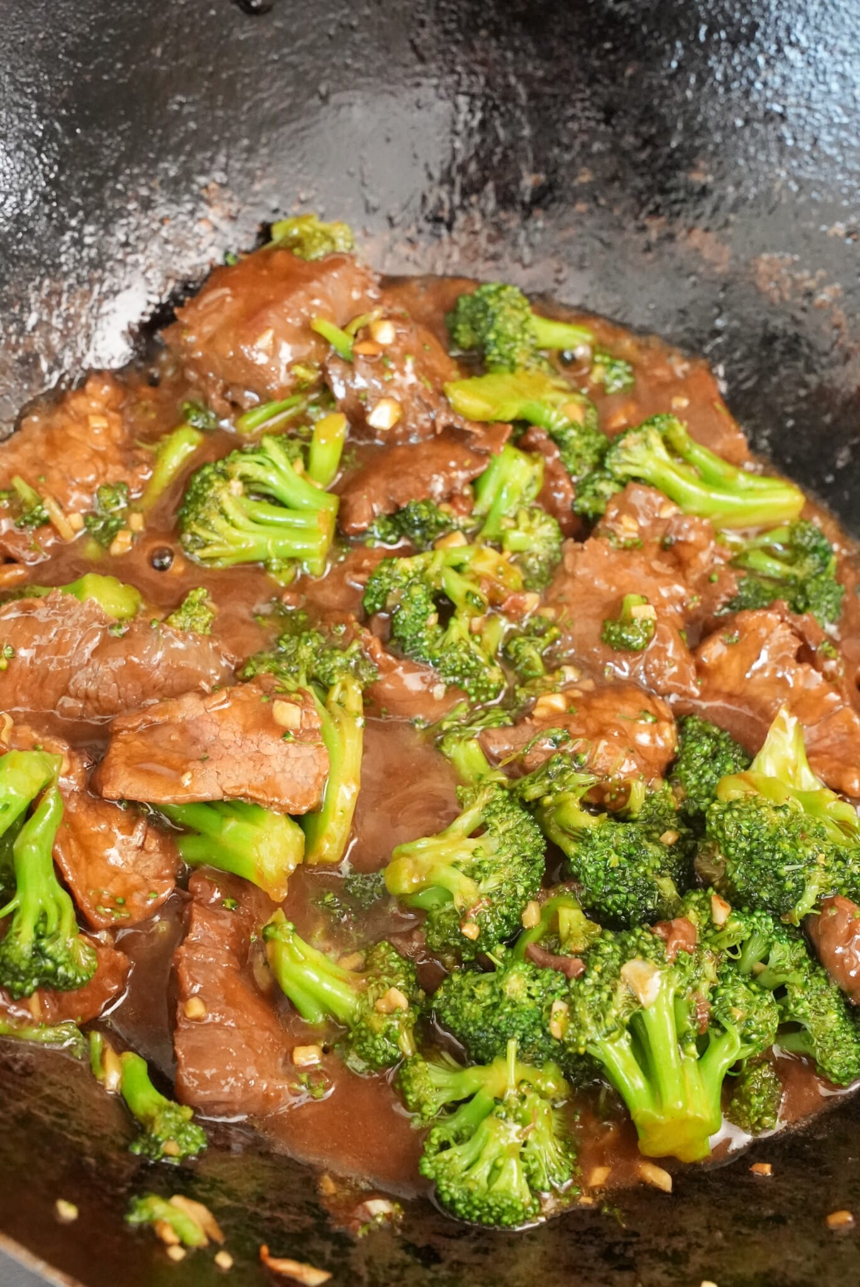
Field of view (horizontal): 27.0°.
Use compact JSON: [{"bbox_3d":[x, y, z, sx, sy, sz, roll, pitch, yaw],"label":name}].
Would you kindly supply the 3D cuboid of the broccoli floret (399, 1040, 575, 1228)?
[{"bbox_3d":[0.014,0.115,0.421,0.036,0.029,0.038,18,74,14],"label":"broccoli floret"}]

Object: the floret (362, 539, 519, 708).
[{"bbox_3d":[0.004,-0.006,0.520,0.036,0.029,0.041,38,72,26],"label":"floret"}]

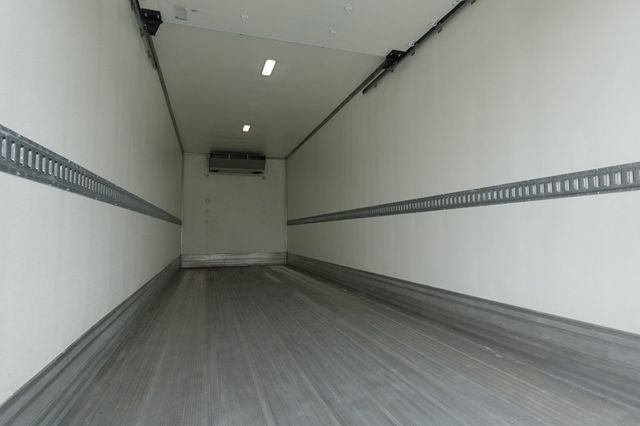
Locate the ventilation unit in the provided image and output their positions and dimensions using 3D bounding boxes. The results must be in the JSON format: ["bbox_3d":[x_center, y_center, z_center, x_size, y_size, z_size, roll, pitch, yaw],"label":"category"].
[{"bbox_3d":[-1.940,-1.188,8.396,1.261,0.420,0.340,0,-3,-18],"label":"ventilation unit"}]

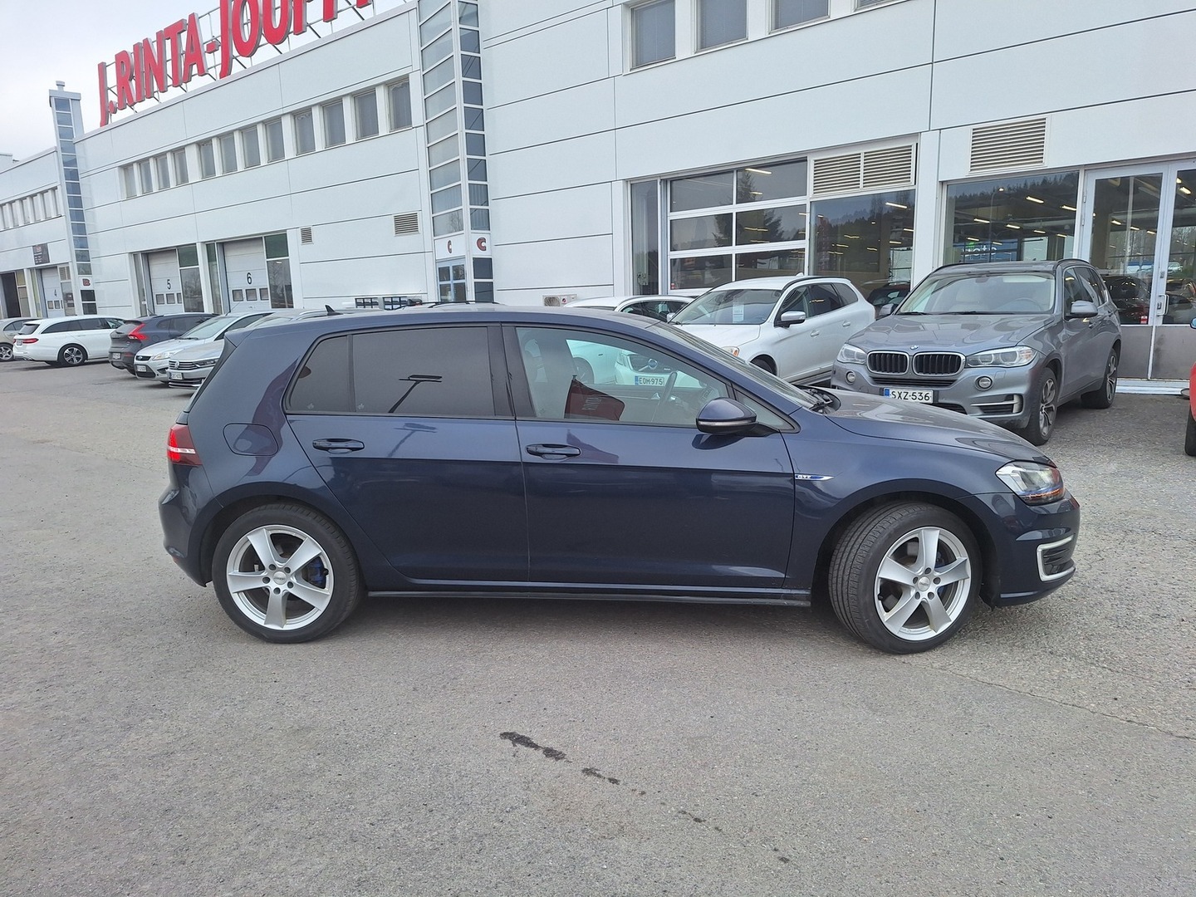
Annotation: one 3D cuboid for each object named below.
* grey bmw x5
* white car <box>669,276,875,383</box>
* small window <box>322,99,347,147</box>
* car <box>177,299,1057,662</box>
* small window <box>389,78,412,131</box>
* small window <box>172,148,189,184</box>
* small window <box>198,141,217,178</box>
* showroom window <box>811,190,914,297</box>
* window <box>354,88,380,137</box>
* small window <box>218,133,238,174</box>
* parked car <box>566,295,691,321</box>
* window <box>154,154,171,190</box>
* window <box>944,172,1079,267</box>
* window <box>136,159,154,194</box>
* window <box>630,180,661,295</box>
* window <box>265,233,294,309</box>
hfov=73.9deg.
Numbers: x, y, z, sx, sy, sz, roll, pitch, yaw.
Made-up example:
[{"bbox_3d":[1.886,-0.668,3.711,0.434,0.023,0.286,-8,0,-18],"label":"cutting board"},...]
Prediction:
[{"bbox_3d":[4.520,-1.209,9.066,2.000,1.760,4.886,8,14,42],"label":"grey bmw x5"},{"bbox_3d":[2.090,-1.440,10.800,1.910,1.710,4.630,7,13,39],"label":"white car"},{"bbox_3d":[-7.217,-8.896,21.752,1.050,1.140,0.120,7,13,38],"label":"small window"},{"bbox_3d":[0.075,-0.038,4.045,4.260,1.450,1.880,-1,10,5],"label":"car"},{"bbox_3d":[-4.886,-8.510,19.729,0.960,1.130,0.120,7,13,38],"label":"small window"},{"bbox_3d":[-14.224,-9.608,27.194,1.030,1.140,0.120,7,13,38],"label":"small window"},{"bbox_3d":[-12.914,-9.557,26.269,1.050,1.140,0.120,7,13,38],"label":"small window"},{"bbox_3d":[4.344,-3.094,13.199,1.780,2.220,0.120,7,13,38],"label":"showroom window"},{"bbox_3d":[-6.078,-8.766,20.848,1.050,1.140,0.120,7,13,38],"label":"window"},{"bbox_3d":[-11.649,-9.294,25.138,1.030,1.150,0.120,7,13,38],"label":"small window"},{"bbox_3d":[-0.024,-1.630,12.820,1.880,1.520,4.600,7,13,39],"label":"parked car"},{"bbox_3d":[-15.316,-9.720,28.070,1.020,1.130,0.120,7,13,38],"label":"window"},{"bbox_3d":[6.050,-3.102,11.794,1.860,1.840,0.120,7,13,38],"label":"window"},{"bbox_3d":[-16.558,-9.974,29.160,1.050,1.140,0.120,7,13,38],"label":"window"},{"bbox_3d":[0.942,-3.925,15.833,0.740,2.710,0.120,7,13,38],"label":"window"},{"bbox_3d":[-9.841,-4.809,24.704,1.300,3.500,0.120,7,13,38],"label":"window"}]

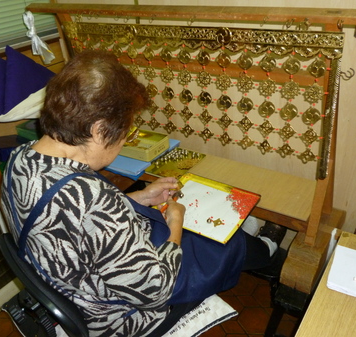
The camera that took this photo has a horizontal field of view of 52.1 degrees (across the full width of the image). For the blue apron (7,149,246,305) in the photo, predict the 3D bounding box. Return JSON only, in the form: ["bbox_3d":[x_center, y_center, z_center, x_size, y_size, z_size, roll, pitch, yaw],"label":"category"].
[{"bbox_3d":[-0.109,0.148,1.091,0.460,0.550,0.620,23,40,39],"label":"blue apron"}]

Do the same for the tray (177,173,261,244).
[{"bbox_3d":[0.094,0.134,1.282,0.310,0.020,0.290,15,36,31],"label":"tray"}]

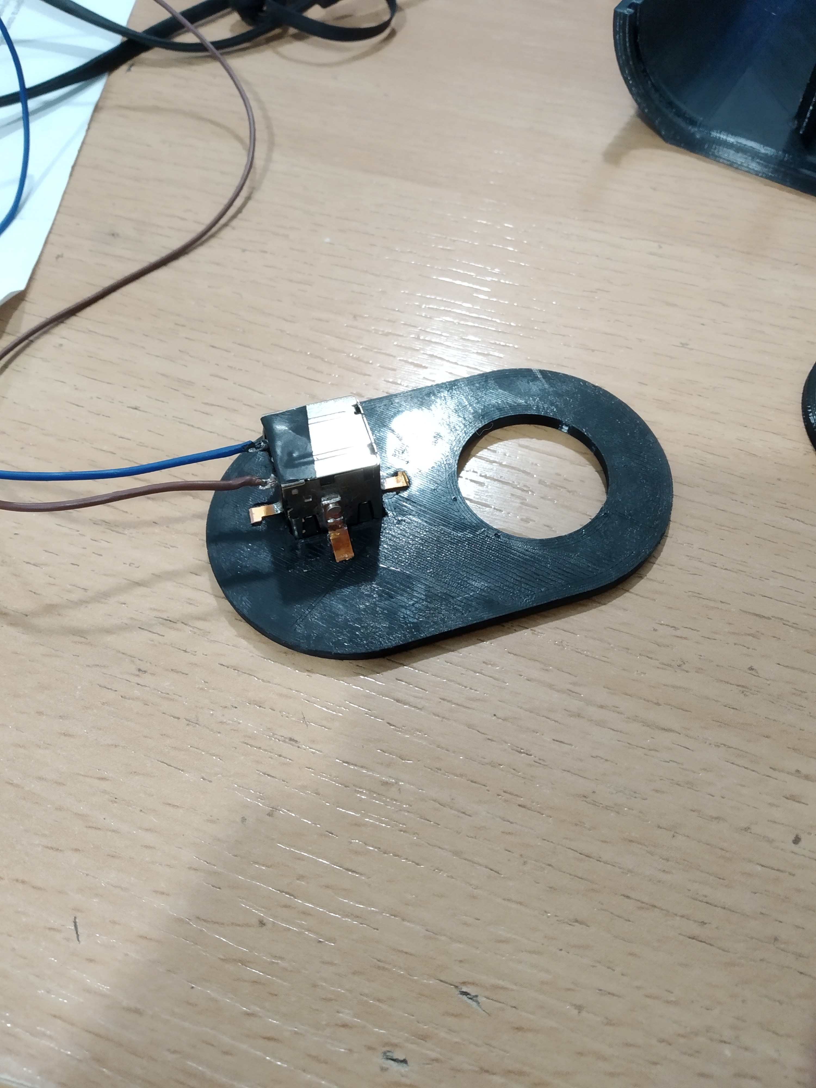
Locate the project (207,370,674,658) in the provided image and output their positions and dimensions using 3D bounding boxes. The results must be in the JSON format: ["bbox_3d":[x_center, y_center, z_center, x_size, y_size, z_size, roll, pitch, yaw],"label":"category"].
[{"bbox_3d":[0.006,-0.007,0.135,0.078,0.003,0.046,-16,61,-10],"label":"project"}]

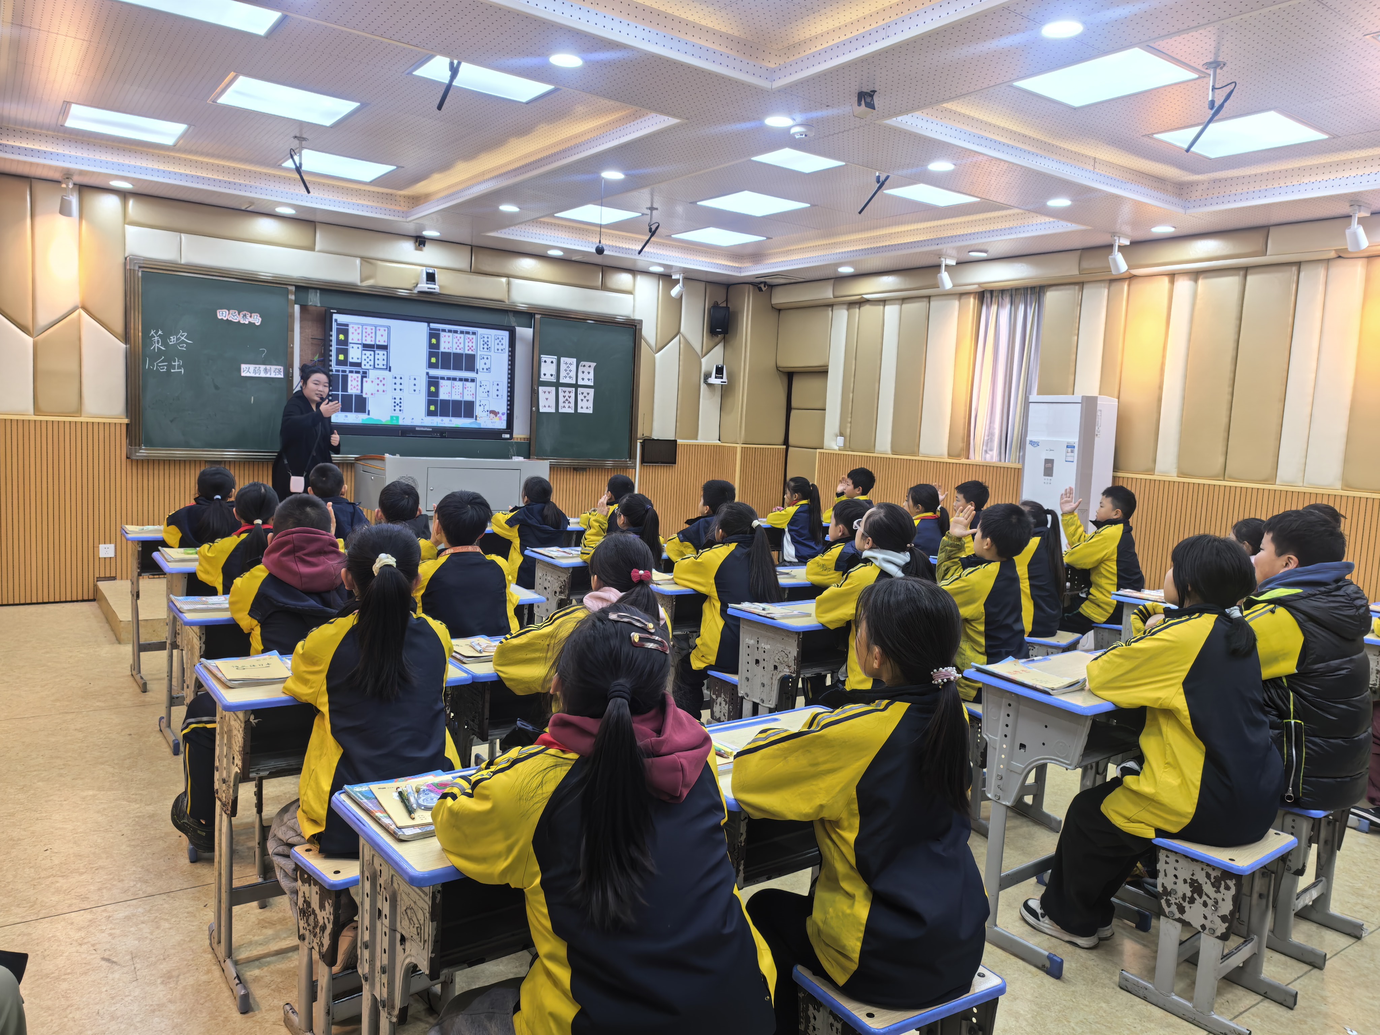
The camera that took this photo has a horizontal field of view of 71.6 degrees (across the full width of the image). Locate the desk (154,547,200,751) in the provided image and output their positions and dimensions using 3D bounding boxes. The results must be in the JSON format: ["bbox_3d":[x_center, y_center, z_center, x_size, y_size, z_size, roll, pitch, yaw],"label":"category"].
[{"bbox_3d":[-1.978,0.560,4.192,0.600,0.755,0.400,-1,7,-37],"label":"desk"}]

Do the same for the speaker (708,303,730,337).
[{"bbox_3d":[0.263,-1.819,8.820,0.190,0.300,0.190,2,6,-7],"label":"speaker"}]

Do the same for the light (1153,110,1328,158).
[{"bbox_3d":[2.751,-1.910,4.778,0.580,0.050,0.580,-1,7,-35],"label":"light"}]

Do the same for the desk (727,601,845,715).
[{"bbox_3d":[0.473,0.733,3.720,0.600,0.755,0.400,-2,8,-41],"label":"desk"}]

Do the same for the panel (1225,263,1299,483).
[{"bbox_3d":[3.409,-0.845,5.695,0.050,1.281,0.295,-1,7,-35],"label":"panel"}]

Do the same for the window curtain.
[{"bbox_3d":[2.419,-1.059,7.245,0.100,1.320,0.540,-1,7,-35],"label":"window curtain"}]

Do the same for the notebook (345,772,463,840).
[{"bbox_3d":[-0.458,0.478,1.632,0.178,0.014,0.240,-1,7,-35],"label":"notebook"}]

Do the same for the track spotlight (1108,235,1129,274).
[{"bbox_3d":[2.865,-1.762,6.403,0.135,0.250,0.085,-1,7,-37],"label":"track spotlight"}]

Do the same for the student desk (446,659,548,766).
[{"bbox_3d":[-0.442,0.754,2.899,0.600,0.720,0.450,-1,7,-35],"label":"student desk"}]

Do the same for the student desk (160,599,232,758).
[{"bbox_3d":[-1.408,0.666,3.277,0.600,0.715,0.450,-1,7,-35],"label":"student desk"}]

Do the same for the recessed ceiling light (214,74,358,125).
[{"bbox_3d":[-2.150,-2.235,5.139,0.600,0.040,0.600,-1,7,-37],"label":"recessed ceiling light"}]

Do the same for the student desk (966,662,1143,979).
[{"bbox_3d":[1.110,0.830,2.803,0.600,0.759,0.415,-1,7,-35],"label":"student desk"}]

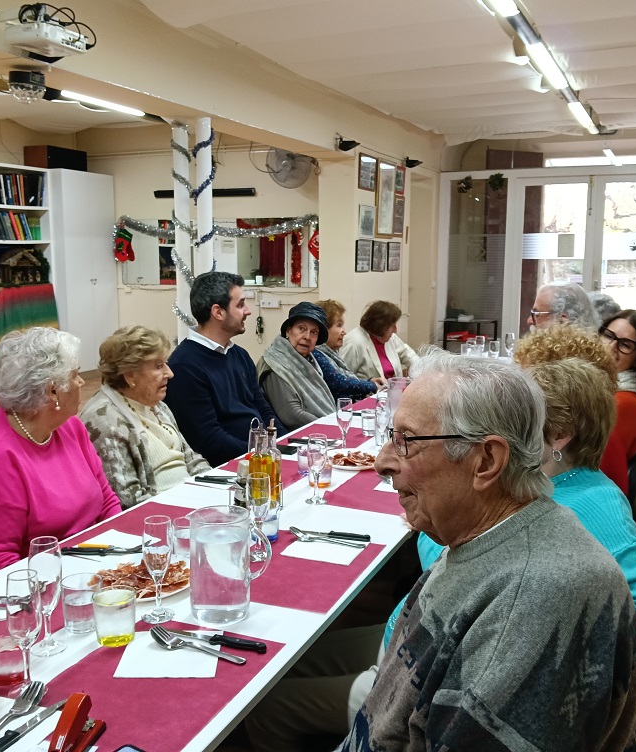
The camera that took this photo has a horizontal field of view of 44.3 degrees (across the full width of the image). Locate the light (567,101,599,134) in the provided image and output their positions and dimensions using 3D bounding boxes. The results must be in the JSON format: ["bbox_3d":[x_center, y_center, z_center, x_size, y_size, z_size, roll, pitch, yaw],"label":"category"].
[{"bbox_3d":[2.727,-2.653,8.004,0.110,0.090,1.650,4,10,24],"label":"light"}]

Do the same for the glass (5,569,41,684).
[{"bbox_3d":[-0.489,0.429,1.299,0.065,0.206,0.065,4,10,24],"label":"glass"}]

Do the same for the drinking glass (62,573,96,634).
[{"bbox_3d":[-0.465,0.448,1.529,0.080,0.096,0.080,0,9,0],"label":"drinking glass"}]

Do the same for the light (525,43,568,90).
[{"bbox_3d":[1.757,-2.310,5.901,0.110,0.080,1.480,4,9,24],"label":"light"}]

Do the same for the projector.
[{"bbox_3d":[-1.223,-1.506,3.525,0.215,0.085,0.285,4,10,24],"label":"projector"}]

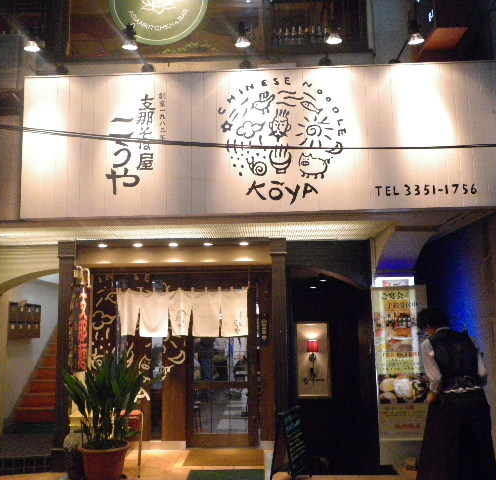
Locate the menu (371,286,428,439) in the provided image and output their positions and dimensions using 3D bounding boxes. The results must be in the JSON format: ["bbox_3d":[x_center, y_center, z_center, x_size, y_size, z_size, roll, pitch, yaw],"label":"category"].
[{"bbox_3d":[1.576,1.274,6.194,0.565,1.600,0.070,-1,-8,3],"label":"menu"}]

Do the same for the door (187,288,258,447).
[{"bbox_3d":[-0.305,1.429,7.197,0.848,1.970,0.060,-1,-8,3],"label":"door"}]

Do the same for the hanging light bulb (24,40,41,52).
[{"bbox_3d":[-1.786,-1.608,5.057,0.125,0.085,0.125,-1,-8,3],"label":"hanging light bulb"}]

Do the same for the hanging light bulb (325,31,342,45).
[{"bbox_3d":[0.692,-1.636,4.936,0.125,0.090,0.125,-1,-8,3],"label":"hanging light bulb"}]

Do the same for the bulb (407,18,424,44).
[{"bbox_3d":[1.347,-1.673,4.908,0.127,0.190,0.127,-1,-8,3],"label":"bulb"}]

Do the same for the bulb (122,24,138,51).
[{"bbox_3d":[-0.968,-1.672,5.025,0.125,0.200,0.125,-1,-8,3],"label":"bulb"}]

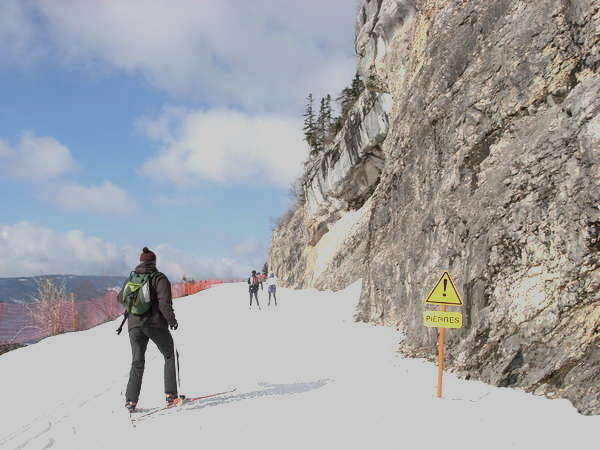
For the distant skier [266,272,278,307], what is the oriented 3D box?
[{"bbox_3d":[-1.336,3.119,32.000,0.560,1.660,0.550,0,-5,-2],"label":"distant skier"}]

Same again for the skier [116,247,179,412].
[{"bbox_3d":[-1.652,1.132,7.150,0.640,1.790,0.620,-1,-5,8],"label":"skier"}]

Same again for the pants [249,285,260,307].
[{"bbox_3d":[-2.210,3.425,32.000,0.520,1.050,0.450,0,-5,-2],"label":"pants"}]

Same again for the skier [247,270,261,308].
[{"bbox_3d":[-2.244,3.099,32.000,0.600,1.740,0.580,0,-5,-2],"label":"skier"}]

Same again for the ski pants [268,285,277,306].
[{"bbox_3d":[-1.336,3.425,32.000,0.420,1.030,0.380,0,-5,-2],"label":"ski pants"}]

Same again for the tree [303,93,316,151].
[{"bbox_3d":[0.865,-9.428,60.000,1.400,5.300,1.400,0,-5,0],"label":"tree"}]

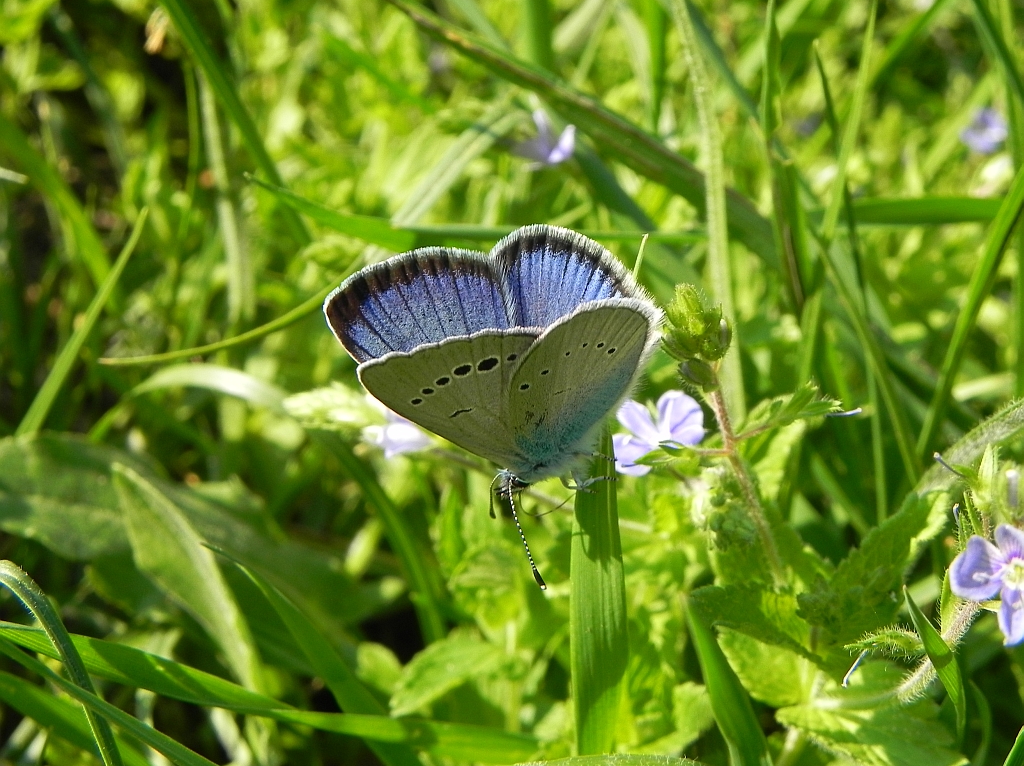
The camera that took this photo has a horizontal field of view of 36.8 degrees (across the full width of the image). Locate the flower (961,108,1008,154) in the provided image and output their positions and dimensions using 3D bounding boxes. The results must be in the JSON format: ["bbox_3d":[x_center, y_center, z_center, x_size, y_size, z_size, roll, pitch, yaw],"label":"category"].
[{"bbox_3d":[0.092,-0.049,0.300,0.009,0.009,0.006,8,36,11],"label":"flower"}]

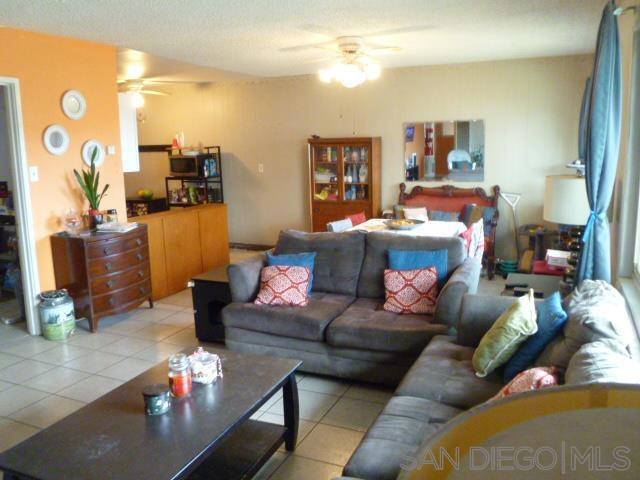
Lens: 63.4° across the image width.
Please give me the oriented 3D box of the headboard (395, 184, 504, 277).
[{"bbox_3d":[1.536,-0.148,6.468,1.260,1.080,0.500,4,11,24],"label":"headboard"}]

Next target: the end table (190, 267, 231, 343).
[{"bbox_3d":[-0.702,0.527,4.337,0.450,0.500,0.580,4,11,24],"label":"end table"}]

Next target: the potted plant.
[{"bbox_3d":[-2.022,-0.442,4.616,0.250,0.720,0.290,4,11,24],"label":"potted plant"}]

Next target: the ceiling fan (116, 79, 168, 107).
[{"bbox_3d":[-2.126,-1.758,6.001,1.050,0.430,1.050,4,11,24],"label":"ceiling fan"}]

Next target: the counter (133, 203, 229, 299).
[{"bbox_3d":[-1.716,0.093,5.859,0.600,0.860,1.560,4,11,24],"label":"counter"}]

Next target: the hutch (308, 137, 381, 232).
[{"bbox_3d":[0.346,-0.526,6.951,0.880,1.620,0.390,3,10,24],"label":"hutch"}]

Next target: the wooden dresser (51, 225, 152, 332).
[{"bbox_3d":[-1.924,0.317,4.686,0.420,0.800,0.785,3,11,21],"label":"wooden dresser"}]

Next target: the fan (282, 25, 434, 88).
[{"bbox_3d":[0.264,-1.521,4.421,1.330,0.420,1.330,4,11,24],"label":"fan"}]

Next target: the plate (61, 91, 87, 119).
[{"bbox_3d":[-2.140,-1.180,4.539,0.030,0.262,0.258,4,11,24],"label":"plate"}]

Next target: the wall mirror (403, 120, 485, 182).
[{"bbox_3d":[1.524,-1.089,6.433,0.985,0.737,0.030,4,11,24],"label":"wall mirror"}]

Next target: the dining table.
[{"bbox_3d":[0.785,0.277,4.920,1.050,0.750,1.270,4,11,24],"label":"dining table"}]

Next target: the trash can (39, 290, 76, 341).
[{"bbox_3d":[-2.180,0.609,4.273,0.280,0.370,0.280,-1,10,0],"label":"trash can"}]

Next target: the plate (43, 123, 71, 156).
[{"bbox_3d":[-2.198,-0.833,4.339,0.025,0.262,0.258,4,11,24],"label":"plate"}]

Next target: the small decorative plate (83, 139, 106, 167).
[{"bbox_3d":[-2.022,-0.782,4.656,0.030,0.245,0.245,3,10,24],"label":"small decorative plate"}]

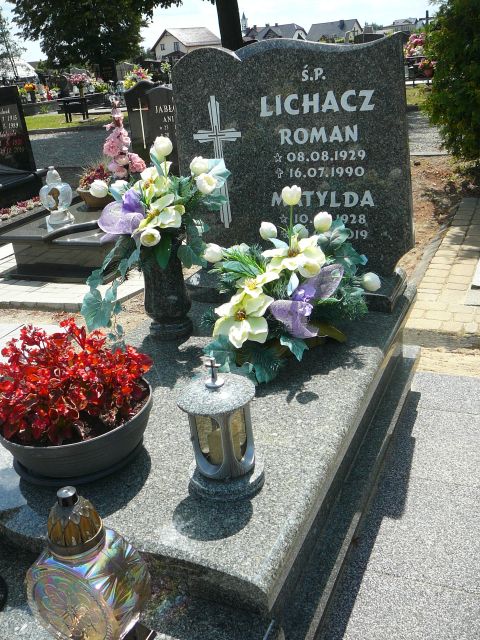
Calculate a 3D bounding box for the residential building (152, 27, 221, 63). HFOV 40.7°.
[{"bbox_3d":[-10.335,-52.639,125.000,8.800,7.200,10.500,12,29,36],"label":"residential building"}]

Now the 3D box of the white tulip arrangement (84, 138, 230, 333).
[{"bbox_3d":[-0.298,-0.299,2.387,0.530,0.700,0.380,5,25,24],"label":"white tulip arrangement"}]

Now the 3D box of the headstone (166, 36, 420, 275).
[{"bbox_3d":[0.223,-0.686,2.778,1.040,0.960,0.100,5,25,24],"label":"headstone"}]

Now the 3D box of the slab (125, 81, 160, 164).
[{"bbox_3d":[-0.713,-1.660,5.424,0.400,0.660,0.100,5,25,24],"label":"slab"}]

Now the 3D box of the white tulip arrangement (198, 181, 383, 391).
[{"bbox_3d":[0.163,-0.161,2.217,0.540,0.570,0.400,5,25,24],"label":"white tulip arrangement"}]

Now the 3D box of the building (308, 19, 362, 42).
[{"bbox_3d":[18.985,-56.954,130.000,10.500,6.800,8.500,7,26,27],"label":"building"}]

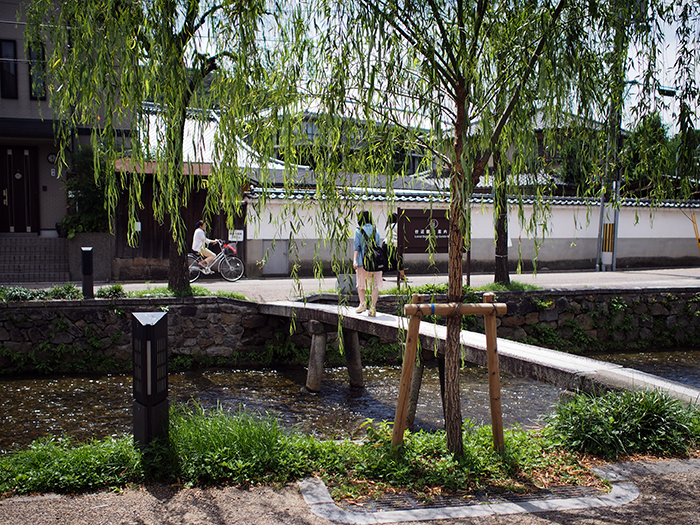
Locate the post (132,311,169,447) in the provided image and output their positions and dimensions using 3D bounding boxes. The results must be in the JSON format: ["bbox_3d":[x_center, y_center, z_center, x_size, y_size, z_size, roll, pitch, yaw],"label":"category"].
[{"bbox_3d":[-1.254,0.789,4.320,0.220,0.962,0.200,-1,2,-13],"label":"post"}]

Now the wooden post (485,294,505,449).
[{"bbox_3d":[0.958,0.745,4.560,0.070,1.086,0.070,-4,2,0],"label":"wooden post"}]

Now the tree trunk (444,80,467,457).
[{"bbox_3d":[0.710,0.053,4.580,0.135,2.533,0.135,0,2,0],"label":"tree trunk"}]

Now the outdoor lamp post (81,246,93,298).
[{"bbox_3d":[-5.092,0.213,13.300,0.220,1.007,0.200,-1,2,-21],"label":"outdoor lamp post"}]

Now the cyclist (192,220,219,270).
[{"bbox_3d":[-3.636,-0.428,17.300,0.640,1.259,0.460,-1,2,-20],"label":"cyclist"}]

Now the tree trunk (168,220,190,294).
[{"bbox_3d":[-3.522,-0.093,14.200,0.430,1.468,0.430,0,2,0],"label":"tree trunk"}]

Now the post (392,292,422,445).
[{"bbox_3d":[0.376,0.741,4.540,0.072,1.075,0.072,8,2,0],"label":"post"}]

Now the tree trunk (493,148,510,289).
[{"bbox_3d":[3.482,-1.023,15.800,0.360,3.105,0.360,0,2,0],"label":"tree trunk"}]

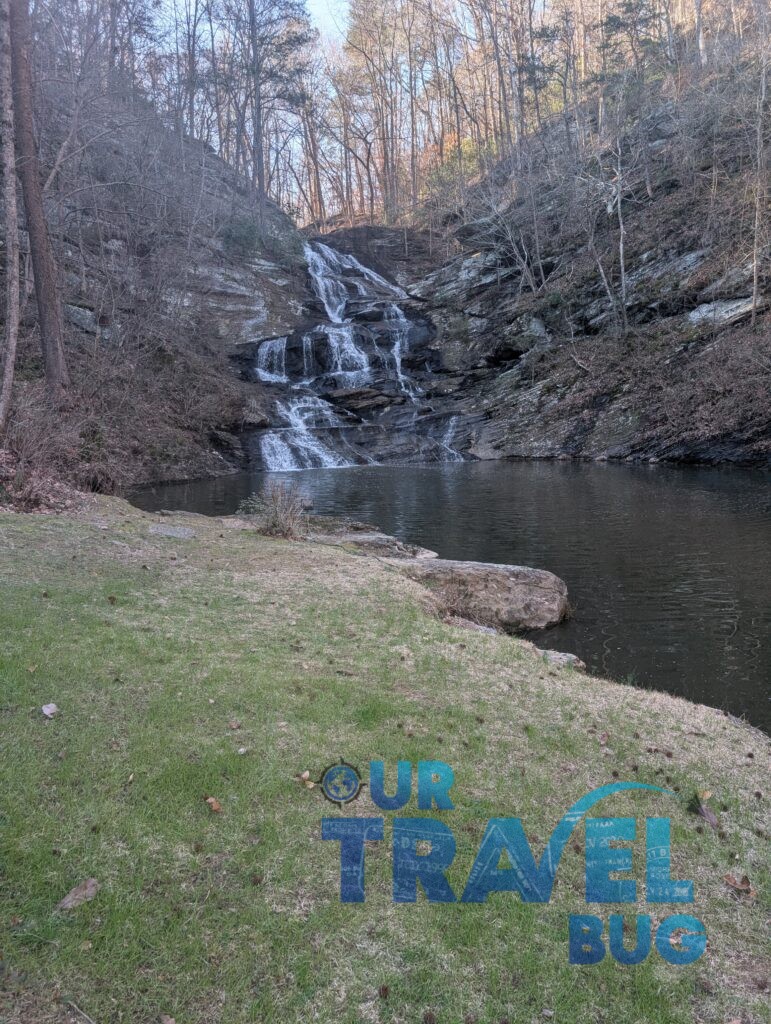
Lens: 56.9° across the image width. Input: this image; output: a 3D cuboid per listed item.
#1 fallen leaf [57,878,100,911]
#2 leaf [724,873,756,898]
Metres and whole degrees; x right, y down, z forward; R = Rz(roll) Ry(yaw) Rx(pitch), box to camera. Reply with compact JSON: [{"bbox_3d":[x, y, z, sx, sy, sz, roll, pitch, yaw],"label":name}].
[{"bbox_3d":[-1.007,1.260,2.331,0.090,0.025,0.165,4,8,30],"label":"fallen leaf"},{"bbox_3d":[1.204,1.266,2.407,0.090,0.040,0.080,4,8,27],"label":"leaf"}]

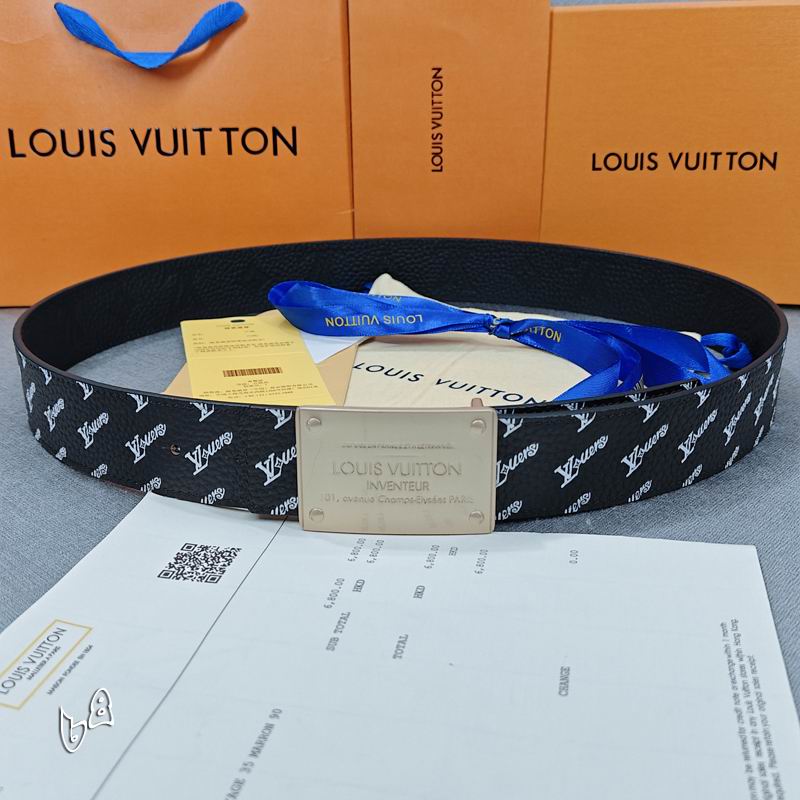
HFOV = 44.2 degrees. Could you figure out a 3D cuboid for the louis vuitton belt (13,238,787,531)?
[{"bbox_3d":[-0.002,-0.028,0.463,0.343,0.044,0.297,0,20,3],"label":"louis vuitton belt"}]

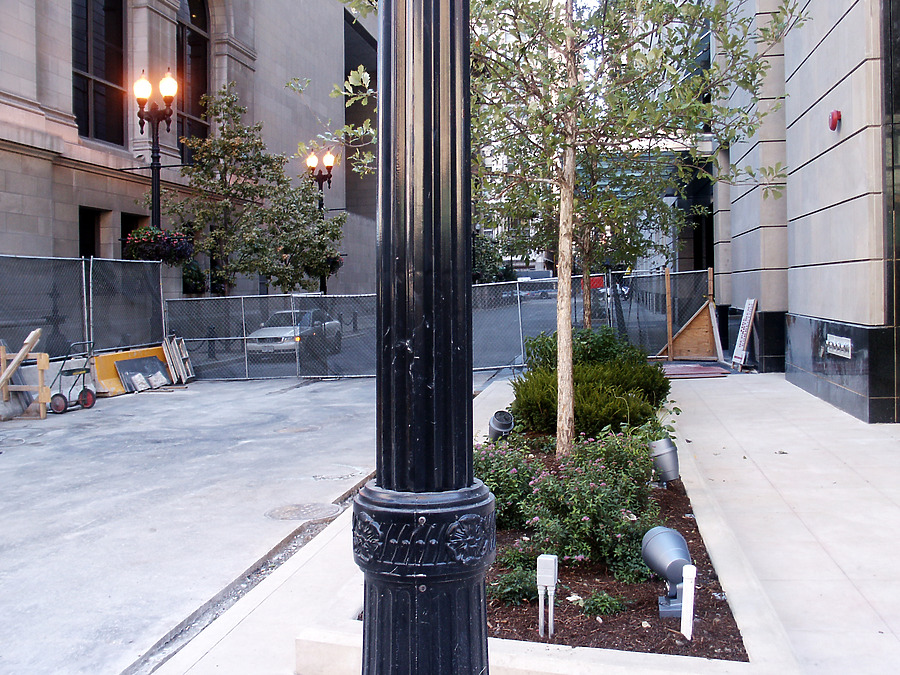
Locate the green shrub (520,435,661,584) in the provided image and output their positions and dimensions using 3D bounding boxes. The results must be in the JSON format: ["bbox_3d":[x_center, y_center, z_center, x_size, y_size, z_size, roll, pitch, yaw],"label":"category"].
[{"bbox_3d":[0.787,0.884,5.100,0.760,0.600,0.900,0,3,10],"label":"green shrub"}]

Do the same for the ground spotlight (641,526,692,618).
[{"bbox_3d":[0.997,1.069,4.170,0.205,0.330,0.290,-1,3,-2],"label":"ground spotlight"}]

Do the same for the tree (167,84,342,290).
[{"bbox_3d":[-5.780,-3.236,26.500,4.600,7.550,4.200,0,3,10],"label":"tree"}]

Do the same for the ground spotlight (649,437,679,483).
[{"bbox_3d":[1.560,0.930,6.650,0.205,0.345,0.250,-2,4,-30],"label":"ground spotlight"}]

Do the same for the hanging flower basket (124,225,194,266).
[{"bbox_3d":[-6.927,-2.160,21.700,1.500,0.950,1.050,0,3,10],"label":"hanging flower basket"}]

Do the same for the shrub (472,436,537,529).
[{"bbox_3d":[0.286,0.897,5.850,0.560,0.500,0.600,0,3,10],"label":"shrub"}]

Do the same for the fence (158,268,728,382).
[{"bbox_3d":[-0.467,-0.207,19.750,12.000,2.150,0.200,0,3,10],"label":"fence"}]

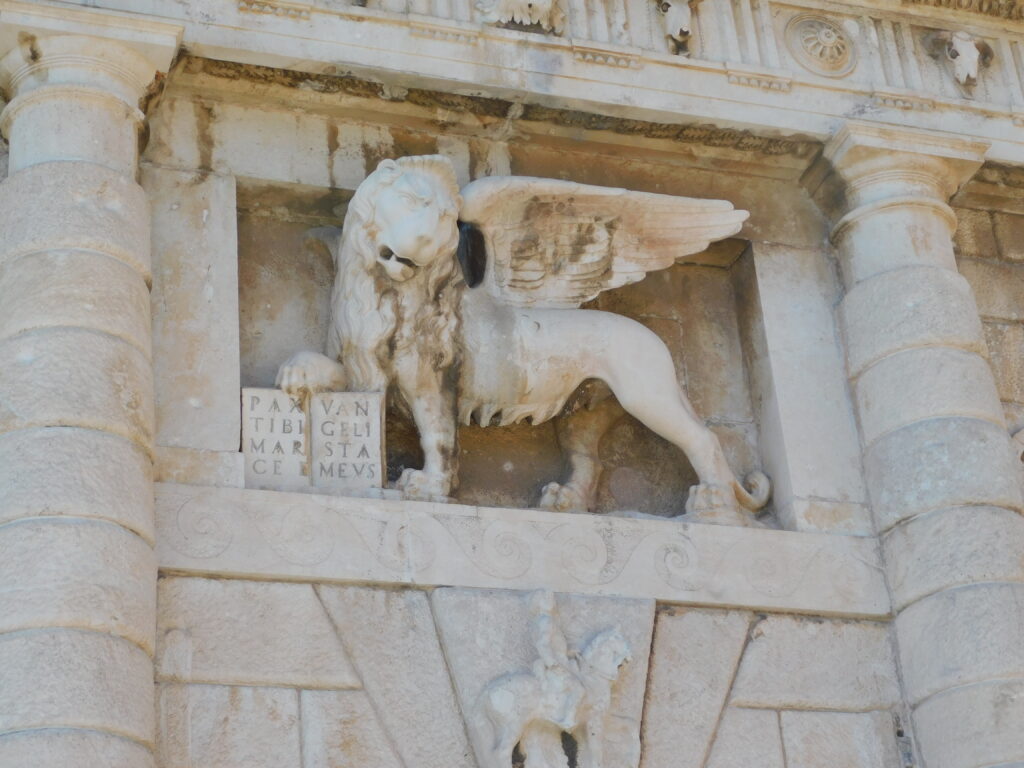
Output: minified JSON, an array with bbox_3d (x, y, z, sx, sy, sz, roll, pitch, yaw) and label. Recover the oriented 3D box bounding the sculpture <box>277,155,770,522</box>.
[{"bbox_3d":[0.096,-0.250,12.078,3.164,2.270,0.670,5,-30,-17],"label":"sculpture"}]

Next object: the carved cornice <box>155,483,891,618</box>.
[{"bbox_3d":[0.124,1.052,11.505,4.474,0.510,0.320,5,-30,-17],"label":"carved cornice"}]

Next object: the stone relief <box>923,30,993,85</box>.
[{"bbox_3d":[3.191,-2.291,13.709,0.522,0.549,0.200,5,-30,-17],"label":"stone relief"}]

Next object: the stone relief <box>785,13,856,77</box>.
[{"bbox_3d":[2.135,-2.335,13.464,0.541,0.542,0.080,5,-30,-17],"label":"stone relief"}]

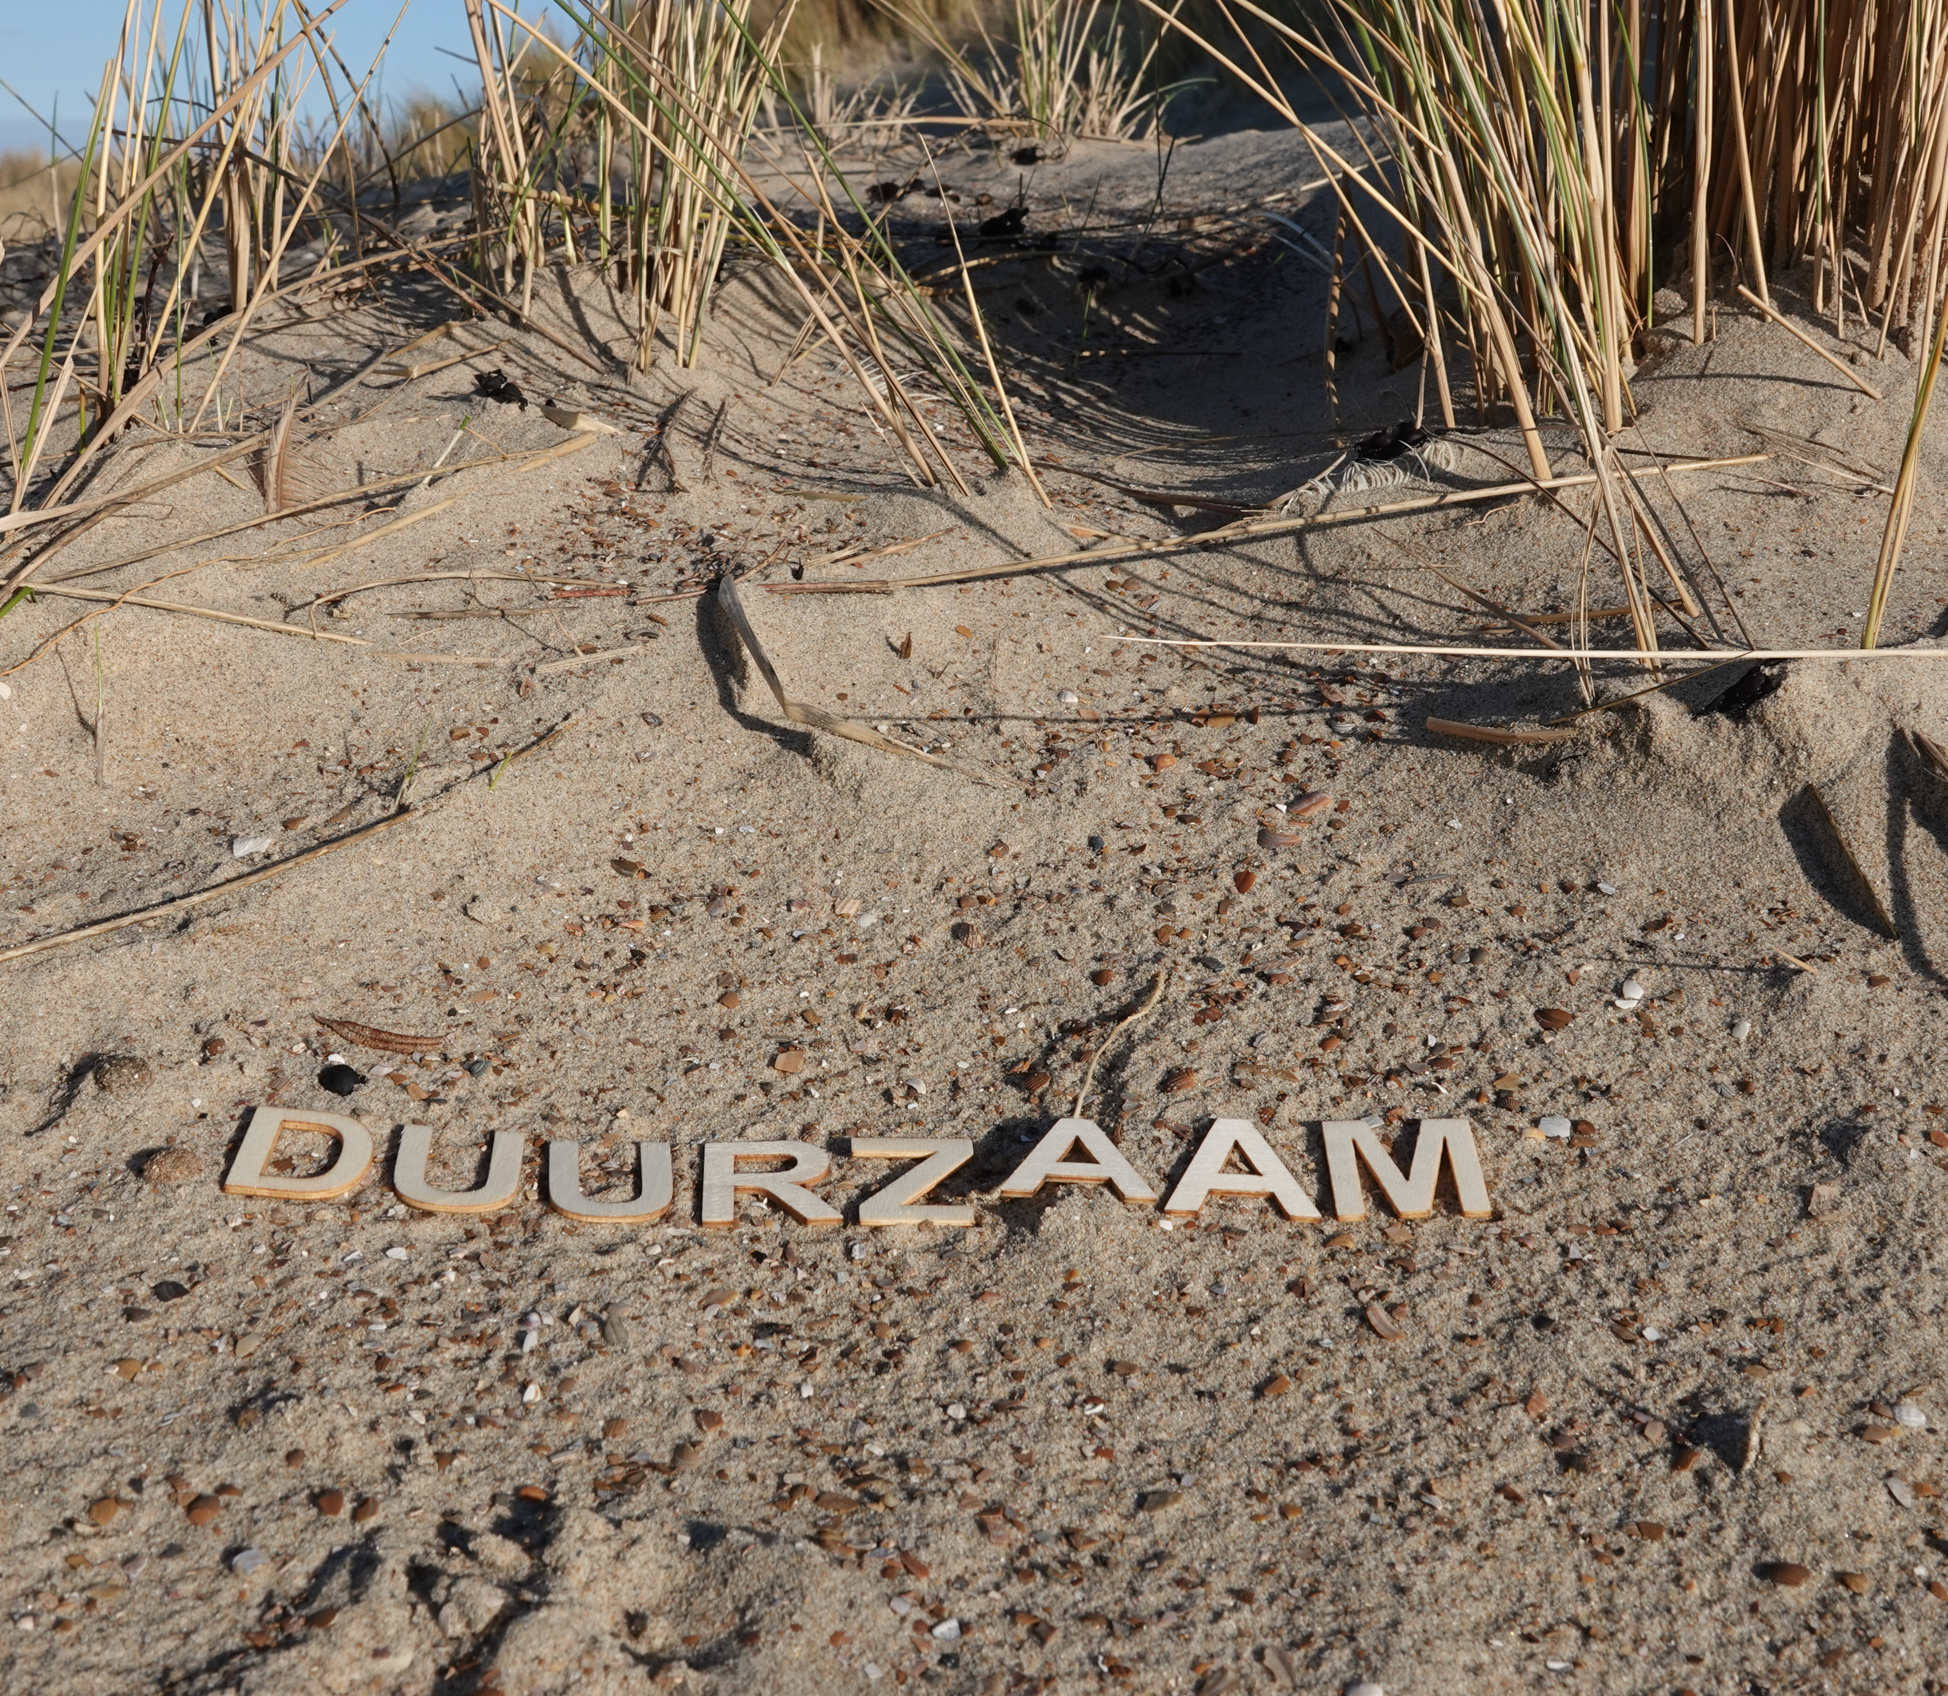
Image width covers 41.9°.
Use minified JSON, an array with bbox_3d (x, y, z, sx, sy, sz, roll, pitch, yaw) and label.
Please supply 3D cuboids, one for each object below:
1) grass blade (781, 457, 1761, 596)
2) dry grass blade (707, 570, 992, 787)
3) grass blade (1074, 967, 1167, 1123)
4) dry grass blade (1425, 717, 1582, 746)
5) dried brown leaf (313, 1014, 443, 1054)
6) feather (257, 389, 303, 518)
[{"bbox_3d":[0.189,-0.197,1.516,0.640,0.012,0.044,-9,27,-14],"label":"grass blade"},{"bbox_3d":[-0.088,-0.089,1.287,0.067,0.019,0.286,-15,32,-28],"label":"dry grass blade"},{"bbox_3d":[0.056,0.068,0.957,0.013,0.011,0.109,9,29,18],"label":"grass blade"},{"bbox_3d":[0.254,-0.058,1.220,0.071,0.006,0.019,5,26,11],"label":"dry grass blade"},{"bbox_3d":[-0.232,0.070,0.977,0.057,0.005,0.016,8,27,17],"label":"dried brown leaf"},{"bbox_3d":[-0.376,-0.215,1.380,0.020,0.071,0.018,12,13,0],"label":"feather"}]

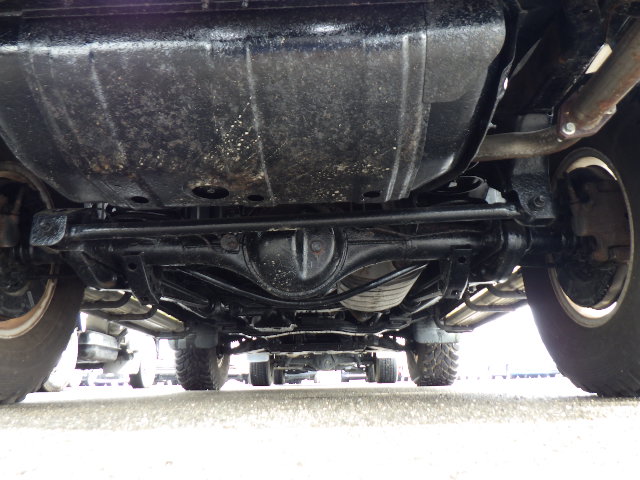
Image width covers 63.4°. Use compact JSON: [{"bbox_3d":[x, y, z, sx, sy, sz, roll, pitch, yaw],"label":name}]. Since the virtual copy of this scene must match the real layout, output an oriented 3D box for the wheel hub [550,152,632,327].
[{"bbox_3d":[0.736,-0.009,1.273,0.175,0.437,0.437,-1,-15,1],"label":"wheel hub"}]

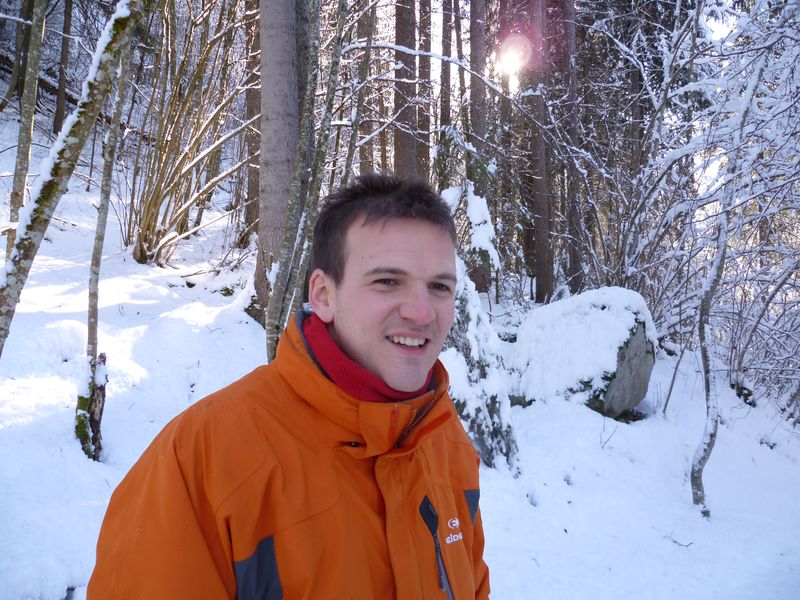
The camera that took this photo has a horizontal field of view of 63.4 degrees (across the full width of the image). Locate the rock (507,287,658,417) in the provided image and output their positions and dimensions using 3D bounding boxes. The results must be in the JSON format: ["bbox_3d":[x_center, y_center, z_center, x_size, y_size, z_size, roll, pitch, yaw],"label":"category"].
[{"bbox_3d":[2.140,0.605,7.600,1.600,1.500,1.300,-2,-3,27],"label":"rock"}]

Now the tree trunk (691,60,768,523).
[{"bbox_3d":[2.600,-0.140,5.100,0.600,3.700,0.420,0,-3,0],"label":"tree trunk"}]

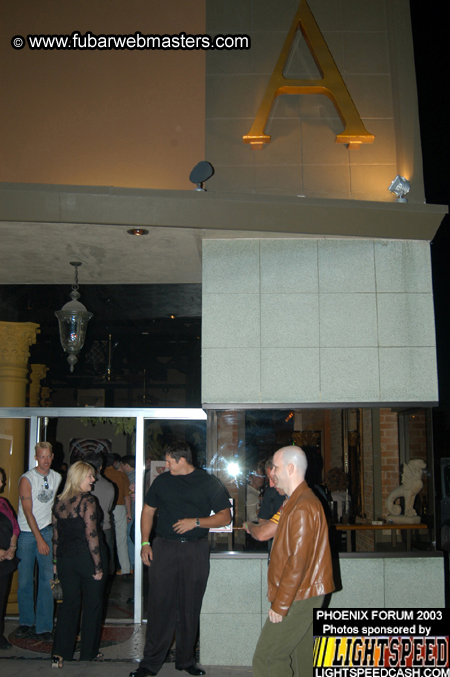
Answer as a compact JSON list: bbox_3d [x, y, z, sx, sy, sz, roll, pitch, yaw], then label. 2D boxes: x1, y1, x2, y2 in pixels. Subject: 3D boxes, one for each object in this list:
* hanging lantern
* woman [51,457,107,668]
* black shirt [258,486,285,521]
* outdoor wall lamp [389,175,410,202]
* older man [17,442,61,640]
[{"bbox_3d":[-1.572,-0.227,7.016,0.380,1.120,0.380,0,-10,0],"label":"hanging lantern"},{"bbox_3d":[-1.255,1.894,5.834,0.480,1.670,0.380,-5,-11,25],"label":"woman"},{"bbox_3d":[0.445,1.465,5.323,0.500,0.660,0.300,7,-13,-34],"label":"black shirt"},{"bbox_3d":[1.648,-1.400,6.388,0.200,0.260,0.200,5,-11,-25],"label":"outdoor wall lamp"},{"bbox_3d":[-1.852,1.978,6.734,0.490,1.850,0.370,7,-12,-33],"label":"older man"}]

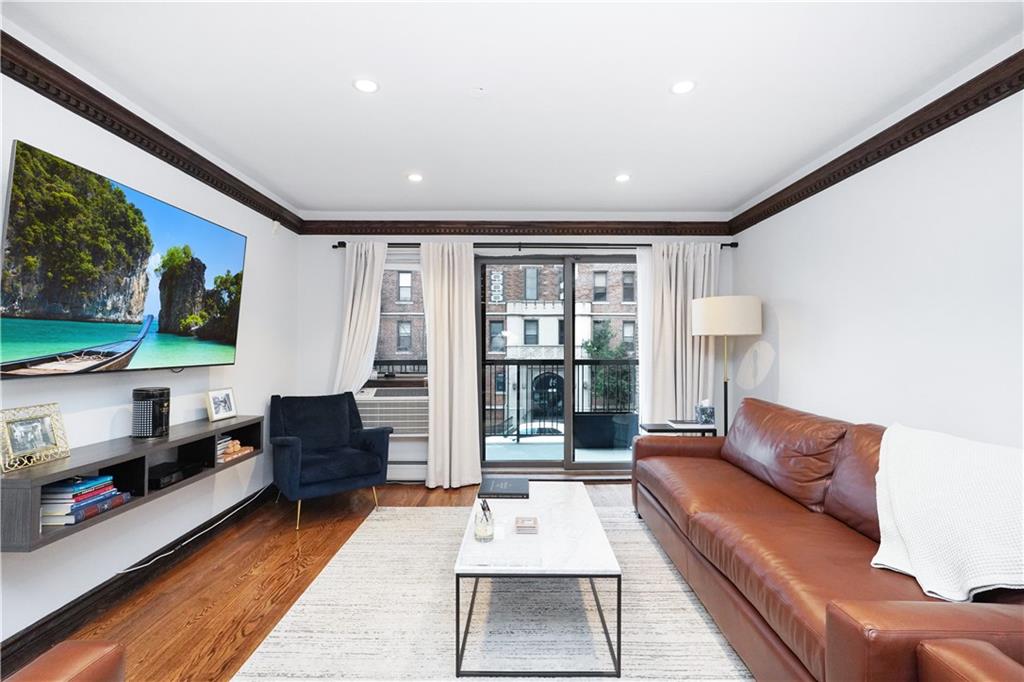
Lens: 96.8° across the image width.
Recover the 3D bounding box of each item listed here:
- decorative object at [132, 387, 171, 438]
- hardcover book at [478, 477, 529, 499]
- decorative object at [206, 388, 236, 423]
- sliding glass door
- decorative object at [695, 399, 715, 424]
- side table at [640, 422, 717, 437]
[{"bbox_3d":[-1.809,0.359,2.287,0.146,0.237,0.146,0,-1,0],"label":"decorative object"},{"bbox_3d":[-0.043,0.866,2.678,0.278,0.030,0.300,0,-1,0],"label":"hardcover book"},{"bbox_3d":[-1.790,0.390,2.795,0.030,0.195,0.200,-11,-2,7],"label":"decorative object"},{"bbox_3d":[0.496,0.197,4.198,1.664,1.987,0.100,0,-1,0],"label":"sliding glass door"},{"bbox_3d":[1.530,0.562,3.607,0.115,0.190,0.115,0,-1,0],"label":"decorative object"},{"bbox_3d":[1.339,0.994,3.674,0.542,0.598,0.214,0,-1,0],"label":"side table"}]

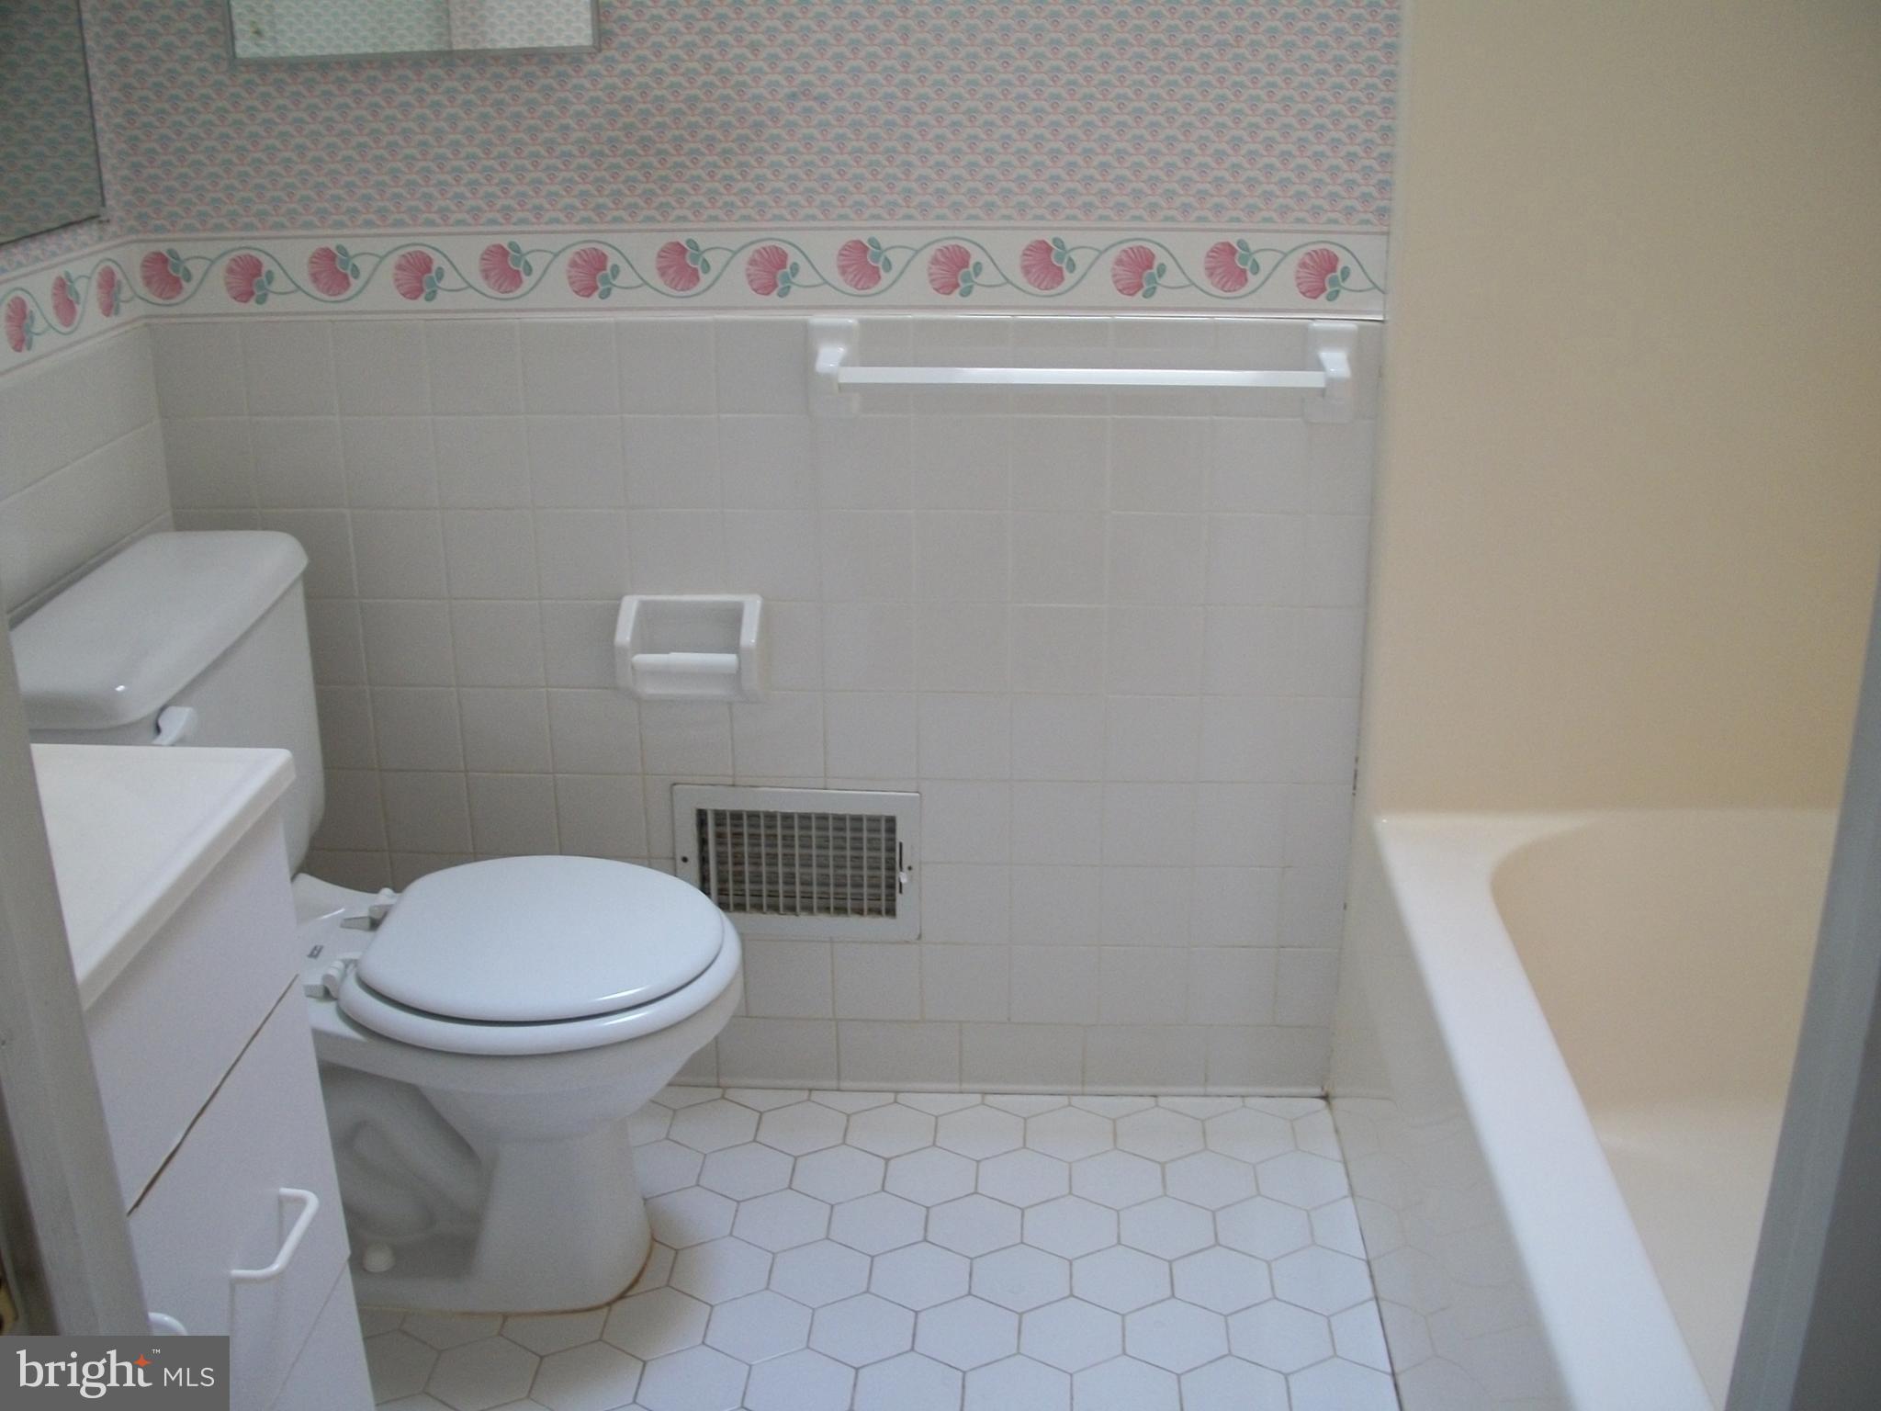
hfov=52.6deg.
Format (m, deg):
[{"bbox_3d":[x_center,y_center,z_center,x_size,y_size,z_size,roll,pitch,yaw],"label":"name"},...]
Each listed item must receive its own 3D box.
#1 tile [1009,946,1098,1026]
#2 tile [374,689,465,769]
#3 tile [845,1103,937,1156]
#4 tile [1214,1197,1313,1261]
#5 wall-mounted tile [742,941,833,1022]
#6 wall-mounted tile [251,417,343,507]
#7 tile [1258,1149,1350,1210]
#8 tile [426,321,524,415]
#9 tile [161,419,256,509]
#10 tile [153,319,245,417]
[{"bbox_3d":[0.140,0.343,2.344,0.108,0.108,0.009,1,21,3],"label":"tile"},{"bbox_3d":[-0.625,0.027,2.277,0.108,0.108,0.010,1,20,4],"label":"tile"},{"bbox_3d":[-0.059,0.521,2.314,0.106,0.009,0.122,1,20,3],"label":"tile"},{"bbox_3d":[0.364,0.593,2.135,0.107,0.009,0.123,0,20,3],"label":"tile"},{"bbox_3d":[-0.189,0.339,2.364,0.108,0.108,0.010,1,20,4],"label":"wall-mounted tile"},{"bbox_3d":[-0.731,-0.275,2.174,0.108,0.108,0.009,1,20,3],"label":"wall-mounted tile"},{"bbox_3d":[0.423,0.561,2.221,0.107,0.009,0.123,0,20,3],"label":"tile"},{"bbox_3d":[-0.519,-0.376,2.123,0.107,0.104,0.009,1,20,3],"label":"tile"},{"bbox_3d":[-0.836,-0.279,2.178,0.108,0.108,0.009,1,20,3],"label":"tile"},{"bbox_3d":[-0.832,-0.379,2.142,0.108,0.108,0.009,1,20,3],"label":"tile"}]

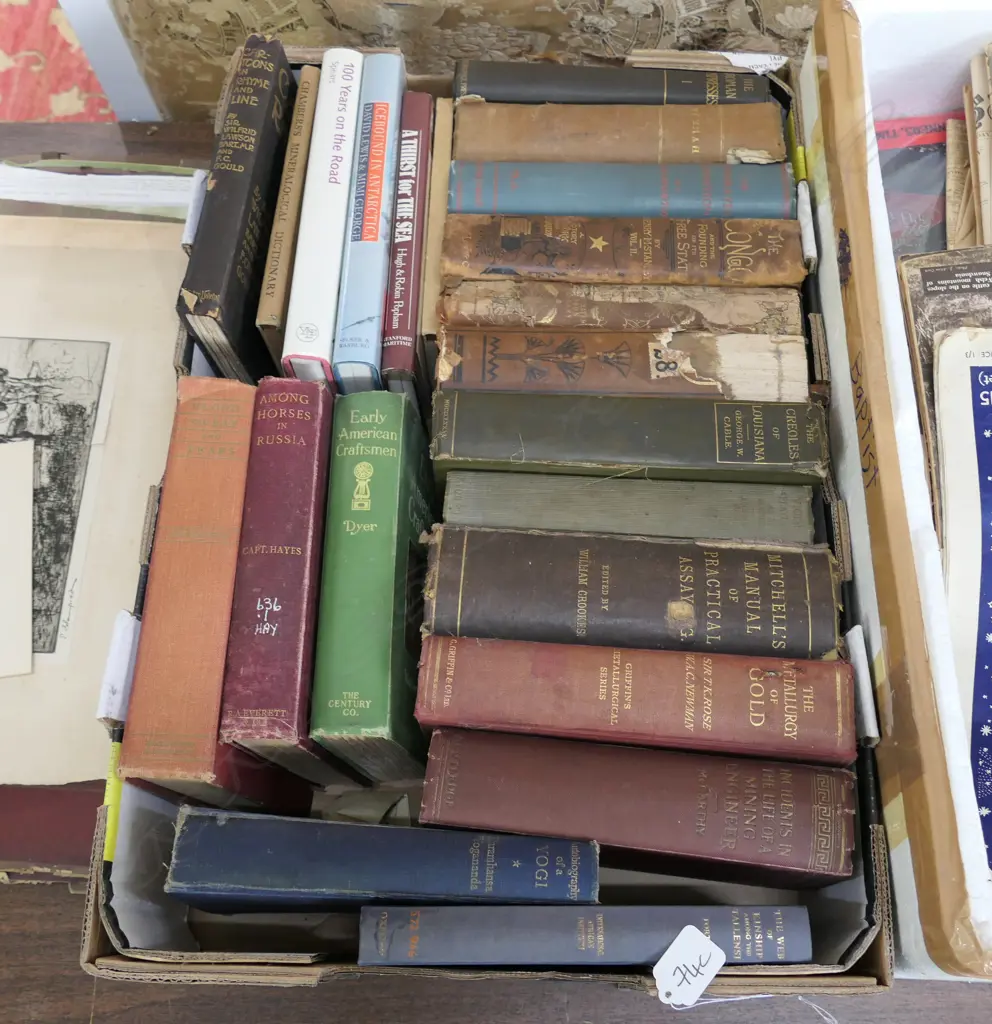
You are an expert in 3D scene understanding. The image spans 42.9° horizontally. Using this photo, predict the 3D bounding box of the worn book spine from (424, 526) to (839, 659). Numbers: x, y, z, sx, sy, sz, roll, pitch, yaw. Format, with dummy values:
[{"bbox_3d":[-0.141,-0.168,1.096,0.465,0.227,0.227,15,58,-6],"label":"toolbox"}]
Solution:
[{"bbox_3d":[0.075,0.076,0.762,0.223,0.147,0.066,3,64,2],"label":"worn book spine"}]

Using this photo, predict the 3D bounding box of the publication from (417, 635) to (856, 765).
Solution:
[{"bbox_3d":[0.078,0.132,0.746,0.232,0.153,0.049,4,63,5],"label":"publication"}]

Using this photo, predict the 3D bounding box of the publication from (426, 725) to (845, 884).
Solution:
[{"bbox_3d":[0.082,0.175,0.730,0.223,0.146,0.050,4,71,10],"label":"publication"}]

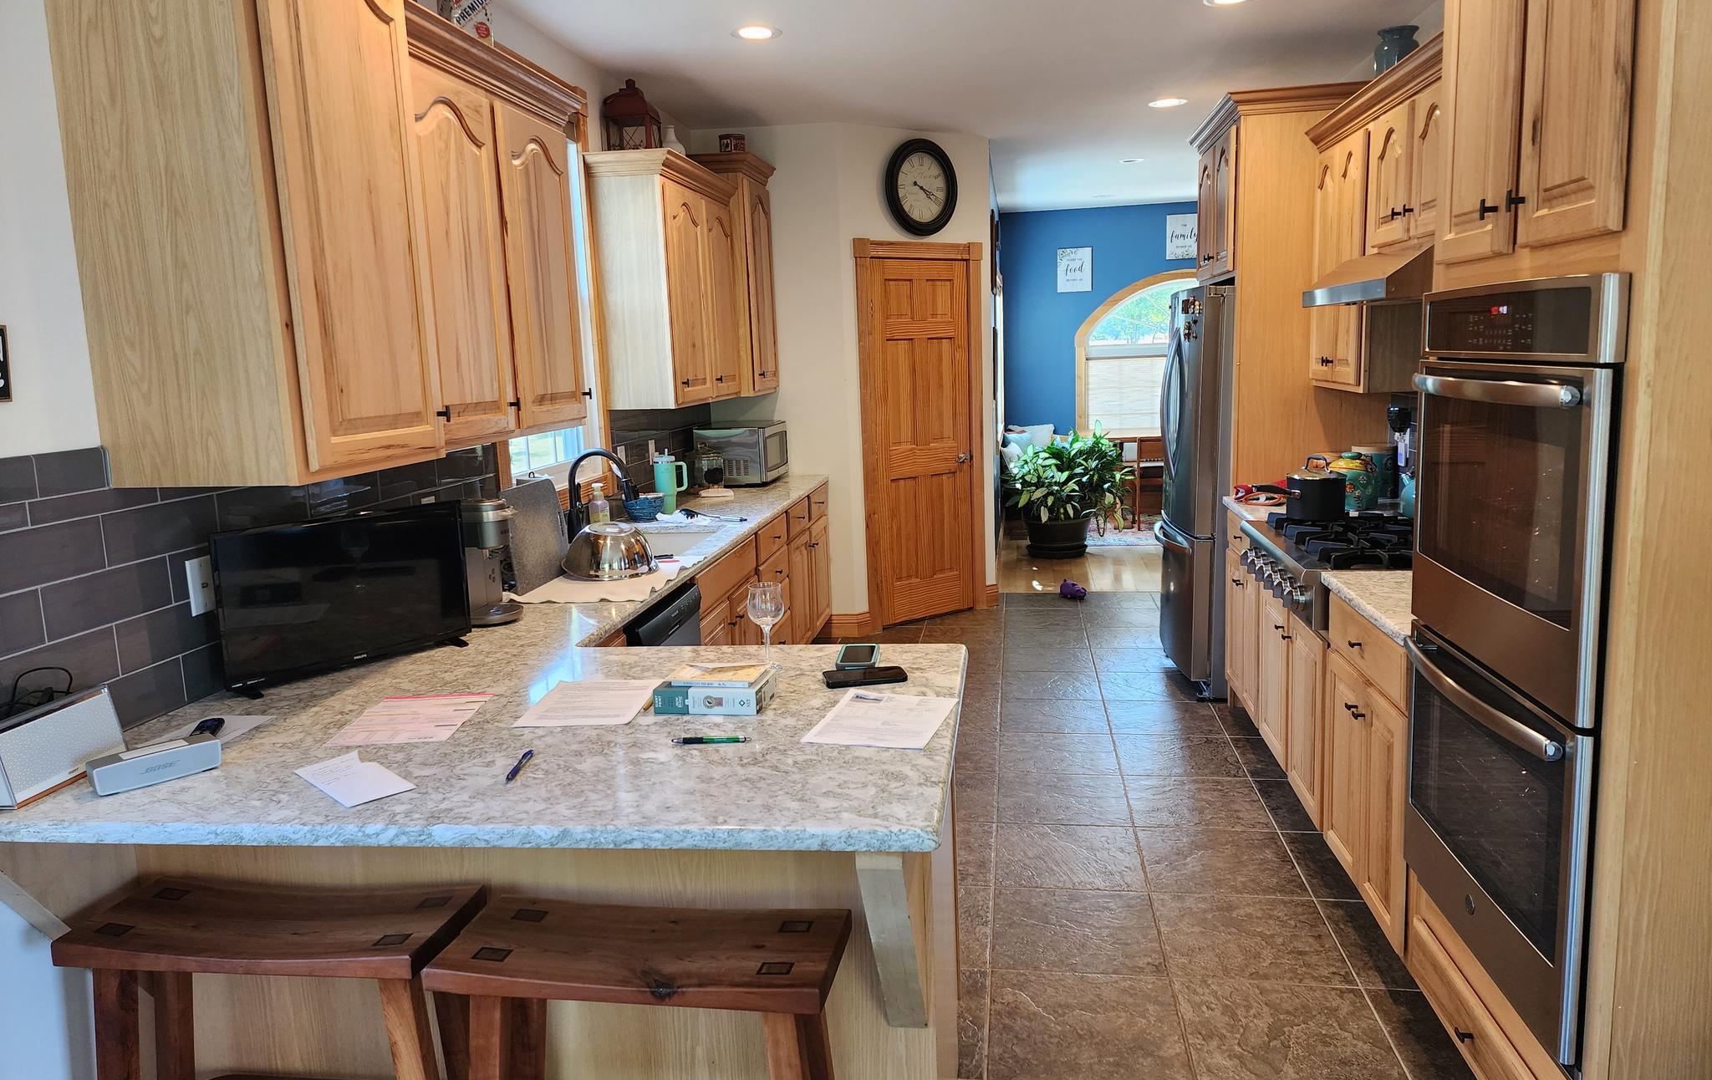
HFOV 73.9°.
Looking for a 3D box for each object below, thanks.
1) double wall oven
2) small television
[{"bbox_3d":[1.428,0.187,2.084,0.630,1.292,0.755,-1,9,8],"label":"double wall oven"},{"bbox_3d":[-1.119,0.119,2.515,0.120,0.345,0.555,5,12,38],"label":"small television"}]

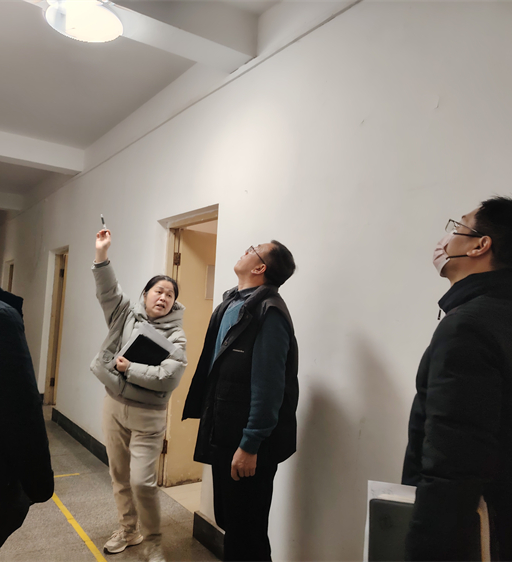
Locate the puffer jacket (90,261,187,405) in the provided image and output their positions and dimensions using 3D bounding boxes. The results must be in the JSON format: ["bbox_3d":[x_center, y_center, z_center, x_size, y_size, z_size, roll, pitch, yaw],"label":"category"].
[{"bbox_3d":[-0.693,0.303,3.063,0.570,0.830,0.440,3,-4,10],"label":"puffer jacket"}]

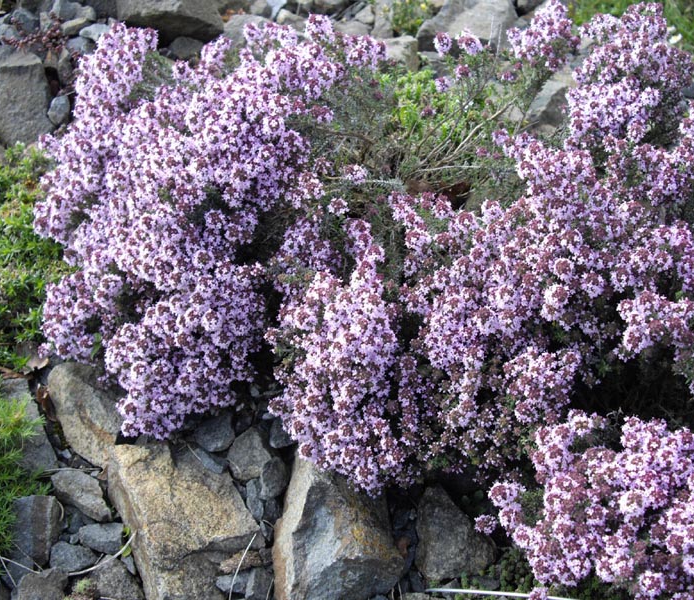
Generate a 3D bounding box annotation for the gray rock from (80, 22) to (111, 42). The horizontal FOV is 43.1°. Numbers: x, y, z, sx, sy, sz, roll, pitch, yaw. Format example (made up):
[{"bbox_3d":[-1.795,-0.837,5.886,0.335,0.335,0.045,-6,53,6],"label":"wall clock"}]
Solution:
[{"bbox_3d":[-0.375,-0.399,1.310,0.046,0.028,0.033,0,42,0],"label":"gray rock"}]

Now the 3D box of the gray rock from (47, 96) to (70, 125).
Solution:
[{"bbox_3d":[-0.396,-0.262,1.210,0.030,0.037,0.031,0,42,0],"label":"gray rock"}]

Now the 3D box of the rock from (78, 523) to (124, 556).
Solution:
[{"bbox_3d":[-0.235,0.228,0.840,0.043,0.026,0.031,0,42,0],"label":"rock"}]

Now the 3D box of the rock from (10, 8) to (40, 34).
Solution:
[{"bbox_3d":[-0.487,-0.422,1.330,0.043,0.036,0.036,0,42,0],"label":"rock"}]

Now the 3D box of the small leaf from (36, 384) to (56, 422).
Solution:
[{"bbox_3d":[-0.319,0.110,0.930,0.020,0.026,0.030,0,42,0],"label":"small leaf"}]

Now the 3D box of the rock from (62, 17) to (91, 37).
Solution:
[{"bbox_3d":[-0.408,-0.410,1.320,0.042,0.026,0.031,0,42,0],"label":"rock"}]

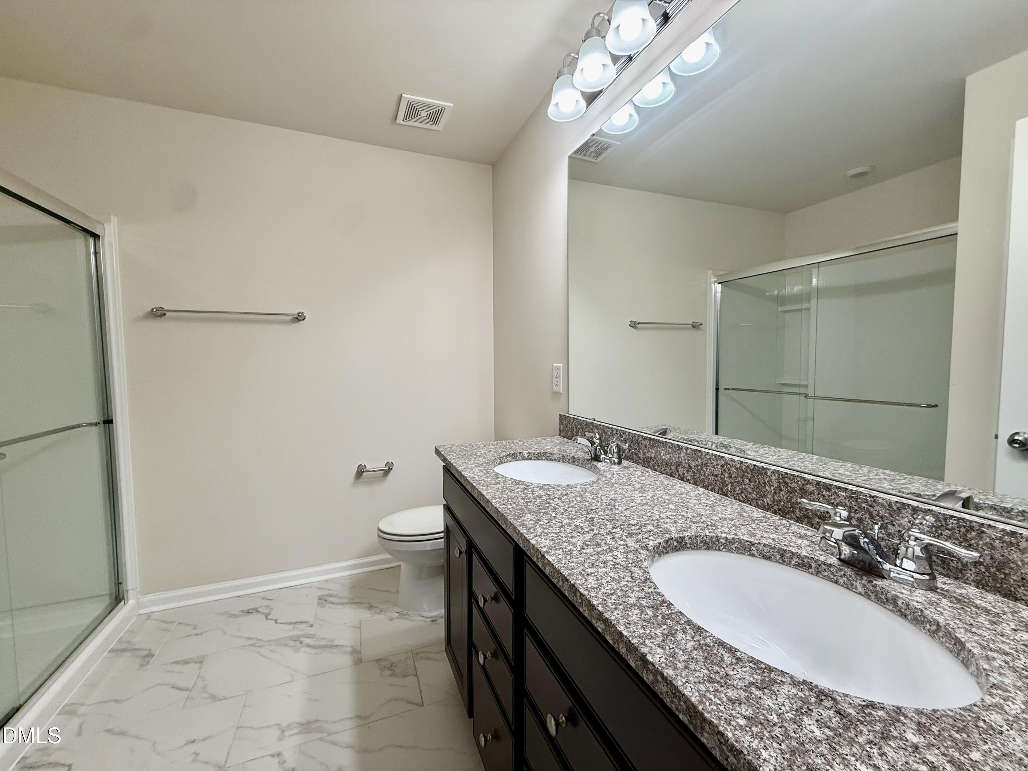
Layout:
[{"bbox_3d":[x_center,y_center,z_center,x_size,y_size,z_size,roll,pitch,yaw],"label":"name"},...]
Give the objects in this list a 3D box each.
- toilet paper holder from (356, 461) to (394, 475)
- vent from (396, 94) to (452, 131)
[{"bbox_3d":[-0.786,0.475,2.381,0.204,0.050,0.080,-2,4,-22],"label":"toilet paper holder"},{"bbox_3d":[-0.439,-1.320,2.023,0.228,0.024,0.228,-2,4,-22],"label":"vent"}]

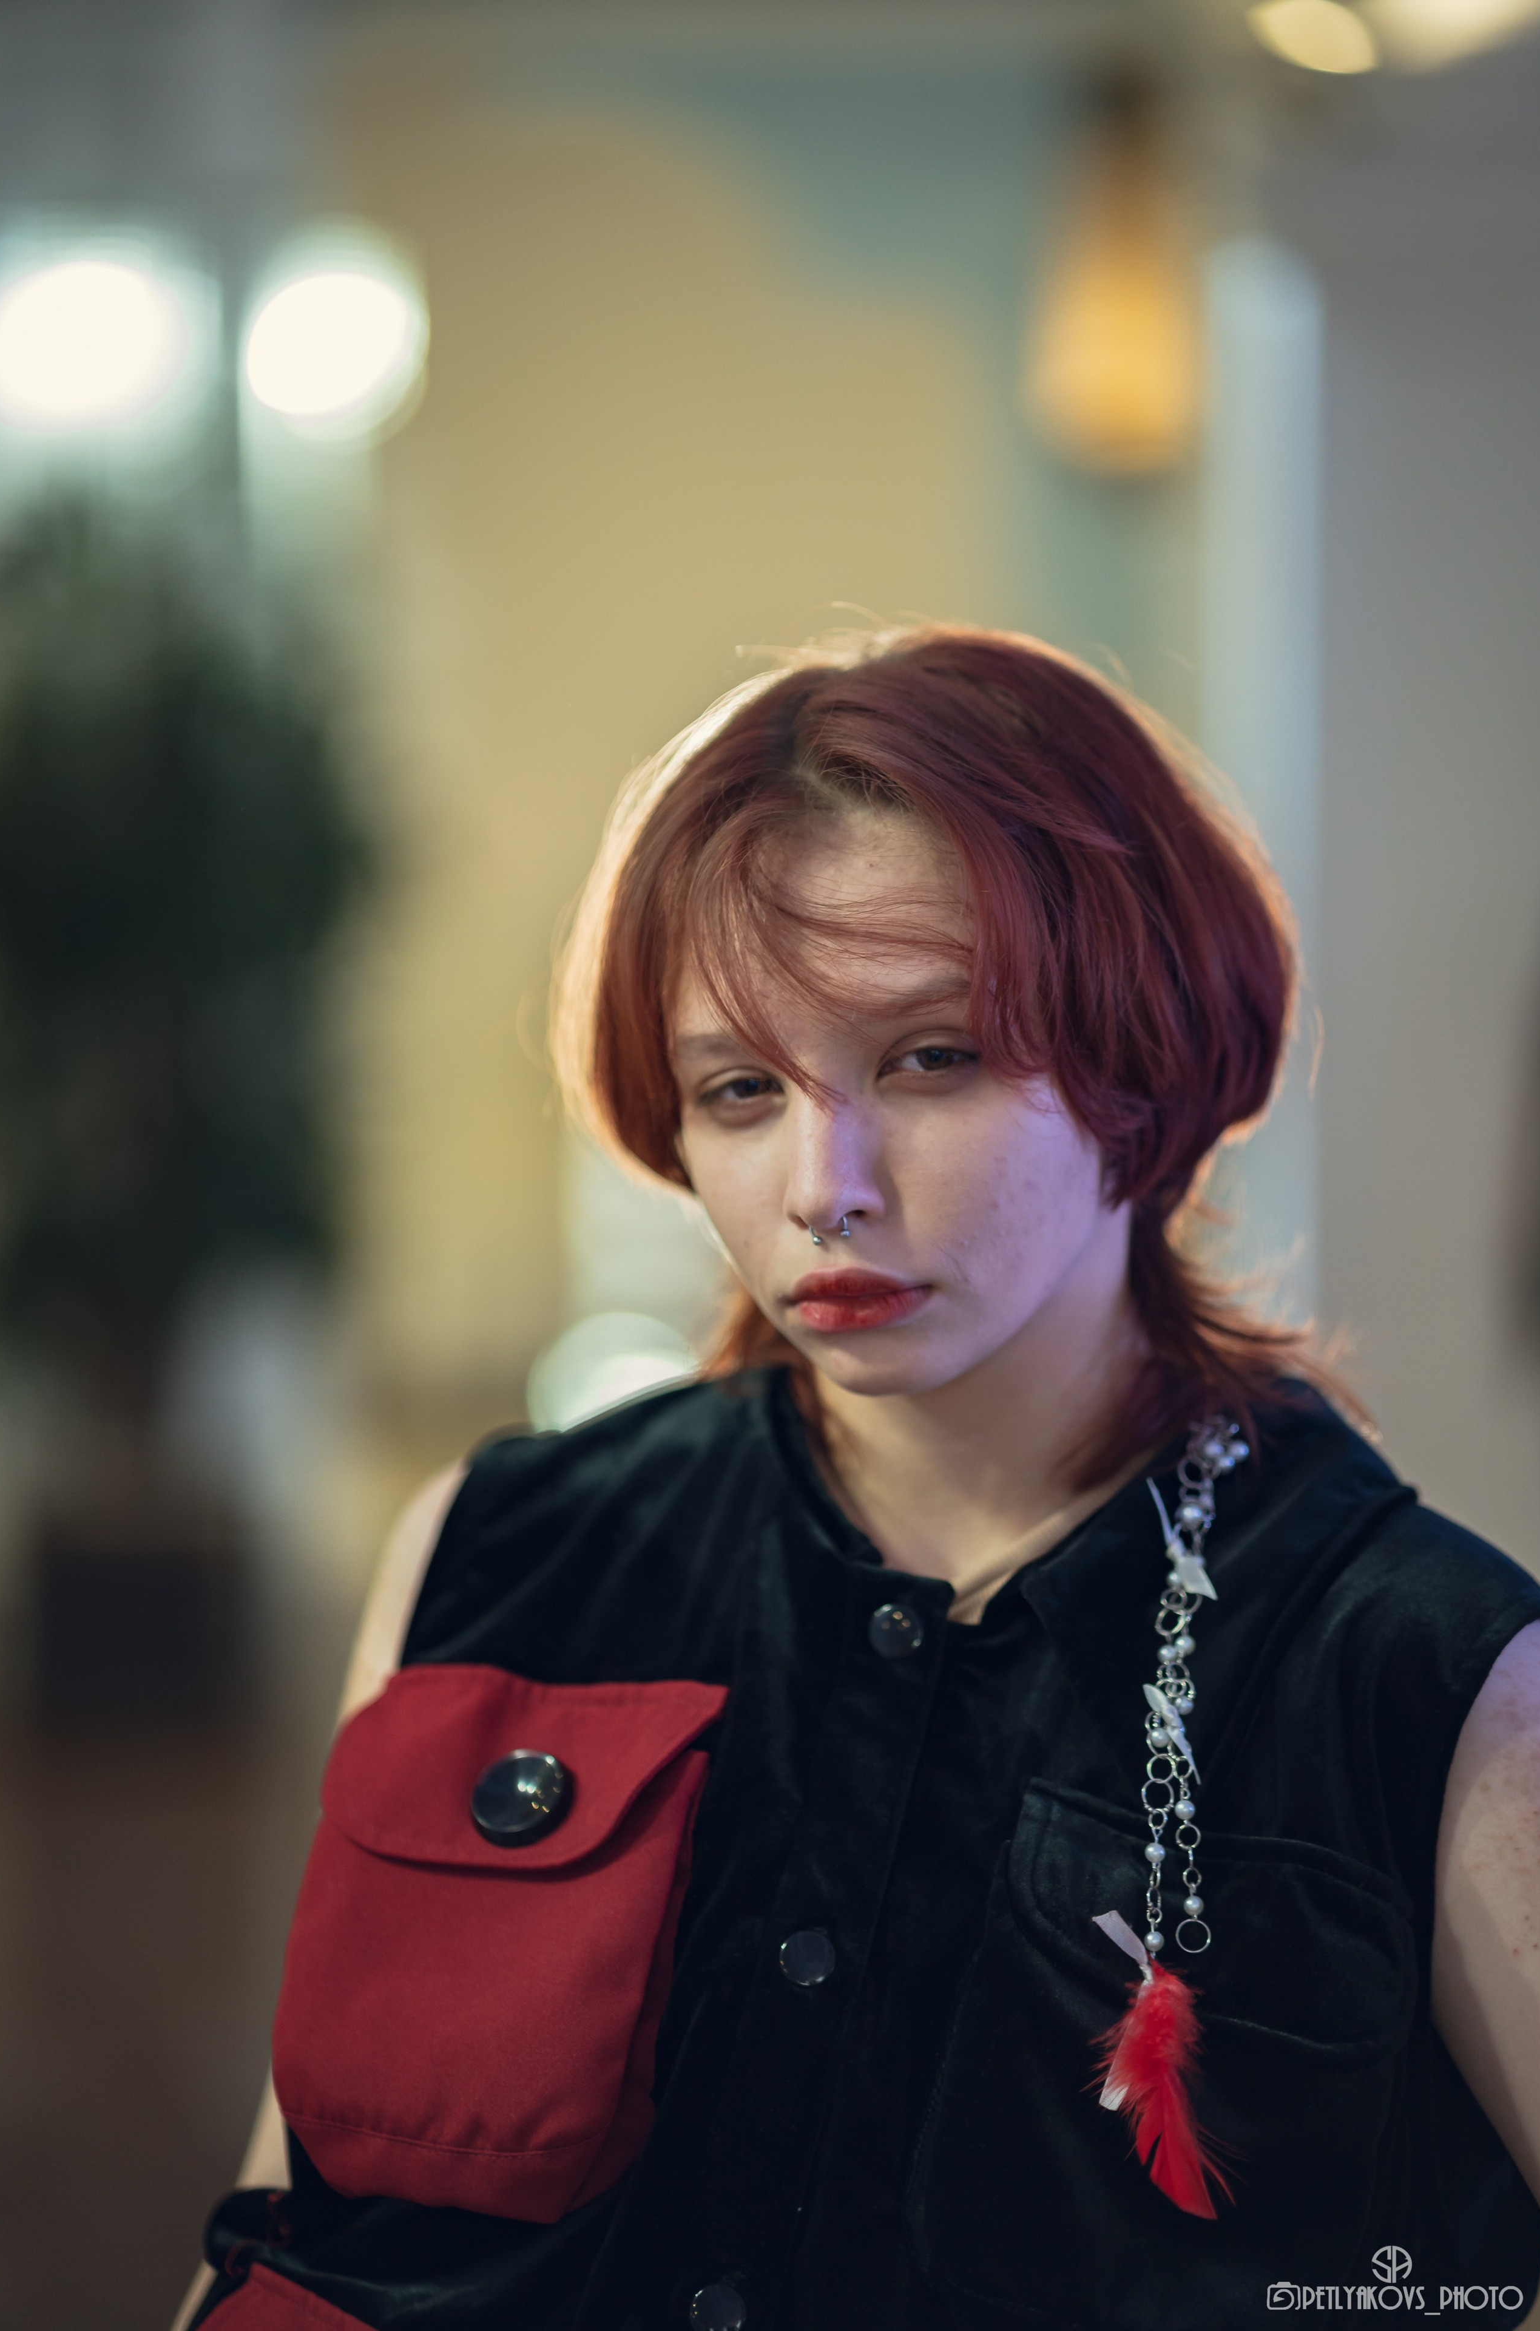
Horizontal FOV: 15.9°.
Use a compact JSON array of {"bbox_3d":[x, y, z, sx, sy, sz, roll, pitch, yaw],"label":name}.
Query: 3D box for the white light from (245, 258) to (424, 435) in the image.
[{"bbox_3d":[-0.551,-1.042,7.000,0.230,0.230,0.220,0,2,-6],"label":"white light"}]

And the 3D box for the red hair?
[{"bbox_3d":[0.056,-0.034,1.800,0.235,0.275,0.240,-3,7,21],"label":"red hair"}]

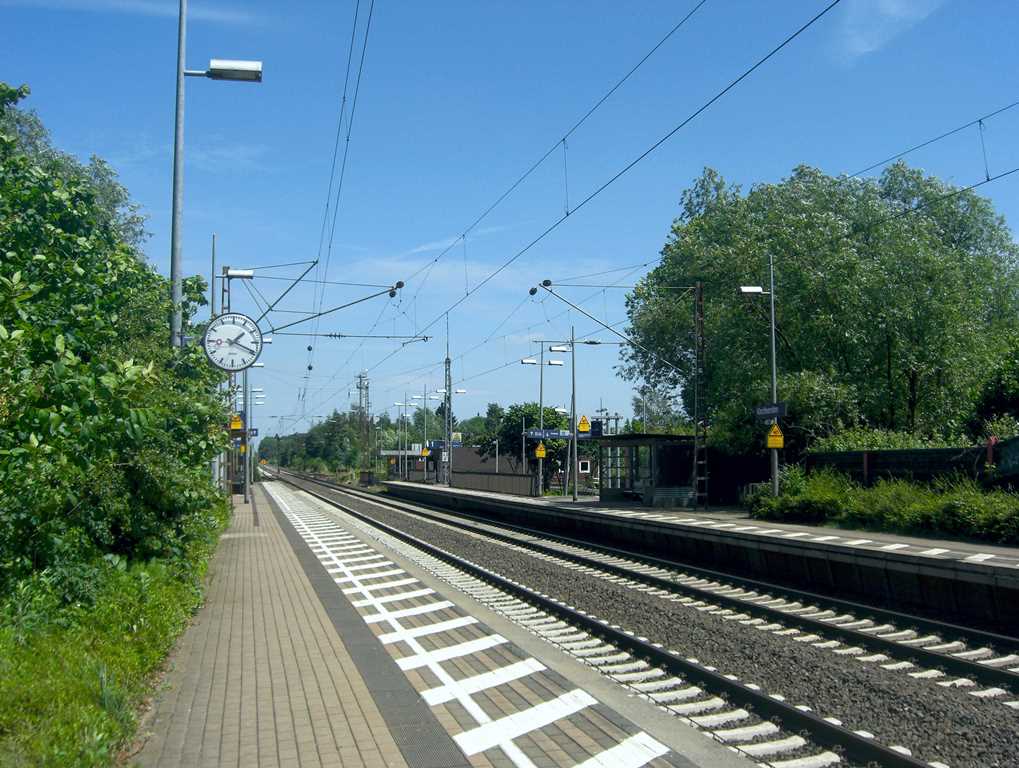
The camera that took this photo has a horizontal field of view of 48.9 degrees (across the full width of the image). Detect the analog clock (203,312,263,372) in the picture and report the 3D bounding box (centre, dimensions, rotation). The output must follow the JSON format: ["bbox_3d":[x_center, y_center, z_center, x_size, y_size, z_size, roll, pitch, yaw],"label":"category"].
[{"bbox_3d":[-3.411,-0.511,13.800,0.735,0.735,0.180,1,-4,-13],"label":"analog clock"}]

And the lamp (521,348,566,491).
[{"bbox_3d":[1.595,1.790,54.500,2.050,7.100,0.350,1,-4,-13],"label":"lamp"}]

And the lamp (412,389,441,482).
[{"bbox_3d":[-6.371,3.876,85.500,2.100,7.200,0.350,1,-4,-13],"label":"lamp"}]

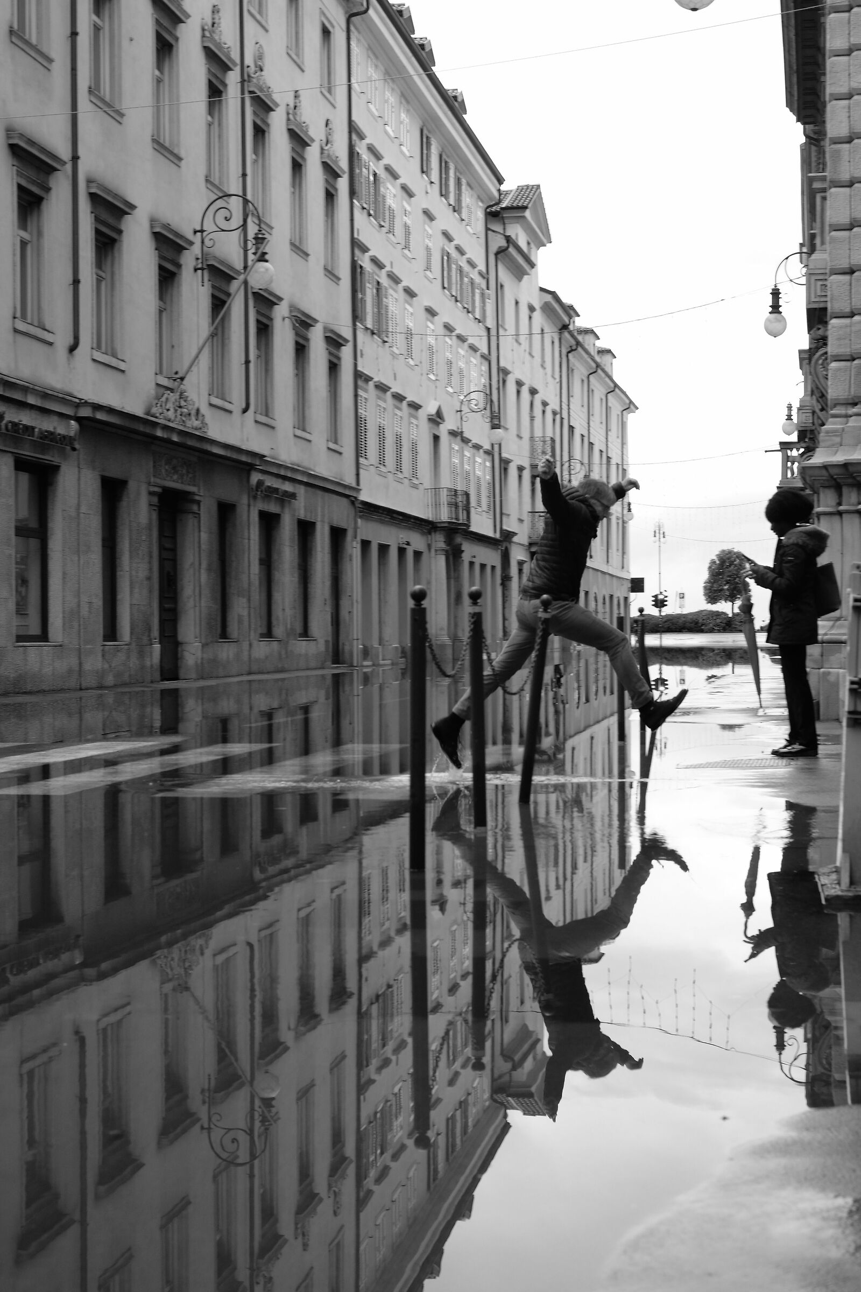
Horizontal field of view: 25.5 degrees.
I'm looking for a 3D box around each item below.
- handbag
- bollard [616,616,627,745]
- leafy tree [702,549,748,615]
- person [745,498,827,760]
[{"bbox_3d":[2.521,-0.362,12.500,0.320,0.310,0.130,-16,0,10],"label":"handbag"},{"bbox_3d":[1.429,0.252,14.200,0.064,0.960,0.064,0,1,0],"label":"bollard"},{"bbox_3d":[18.726,-3.599,120.000,3.000,5.200,3.000,0,1,0],"label":"leafy tree"},{"bbox_3d":[2.295,-0.147,12.300,0.530,1.720,0.500,0,1,10],"label":"person"}]

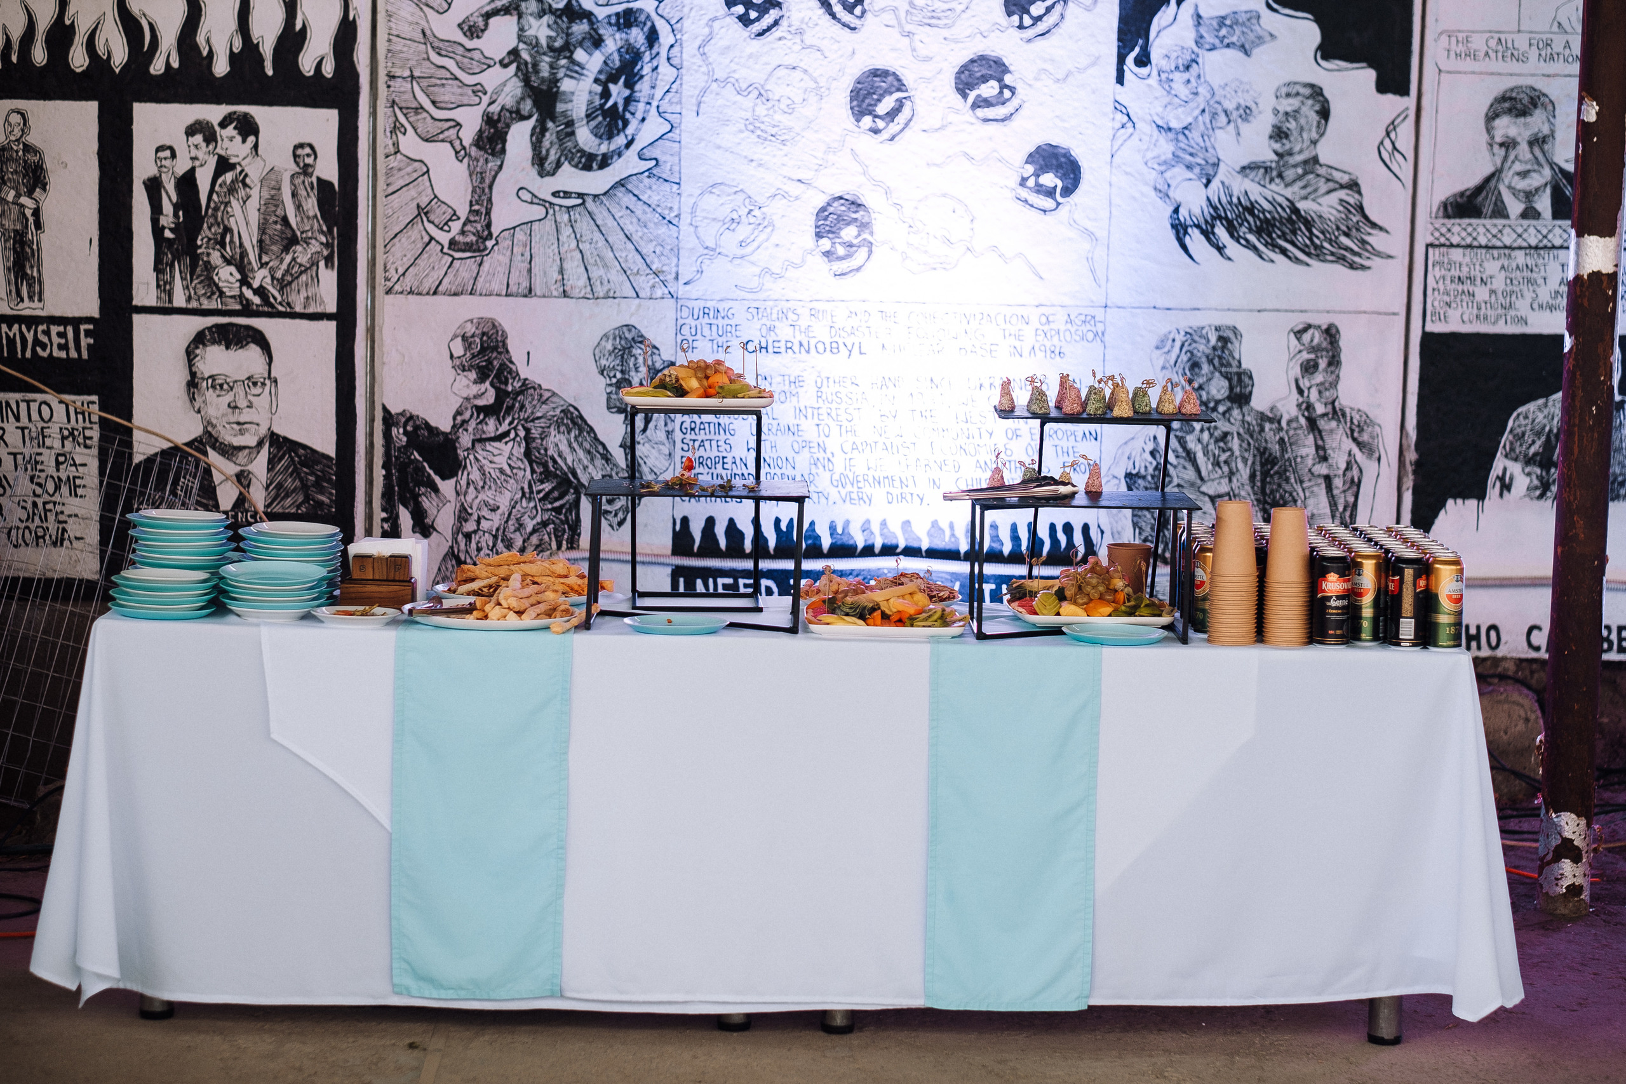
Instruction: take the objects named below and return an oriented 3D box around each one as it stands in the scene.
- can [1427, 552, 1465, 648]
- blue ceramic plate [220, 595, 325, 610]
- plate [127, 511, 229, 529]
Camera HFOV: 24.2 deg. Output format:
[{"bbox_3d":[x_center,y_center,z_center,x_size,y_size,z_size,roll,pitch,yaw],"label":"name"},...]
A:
[{"bbox_3d":[1.119,0.105,6.708,0.066,0.168,0.066,1,6,0],"label":"can"},{"bbox_3d":[-0.970,0.111,6.820,0.192,0.024,0.192,1,6,0],"label":"blue ceramic plate"},{"bbox_3d":[-1.158,-0.032,6.926,0.190,0.022,0.190,1,6,0],"label":"plate"}]

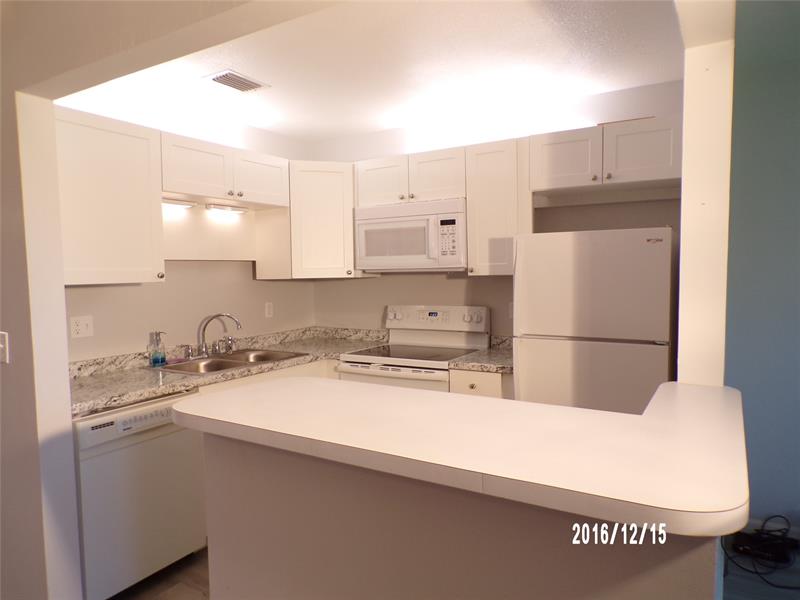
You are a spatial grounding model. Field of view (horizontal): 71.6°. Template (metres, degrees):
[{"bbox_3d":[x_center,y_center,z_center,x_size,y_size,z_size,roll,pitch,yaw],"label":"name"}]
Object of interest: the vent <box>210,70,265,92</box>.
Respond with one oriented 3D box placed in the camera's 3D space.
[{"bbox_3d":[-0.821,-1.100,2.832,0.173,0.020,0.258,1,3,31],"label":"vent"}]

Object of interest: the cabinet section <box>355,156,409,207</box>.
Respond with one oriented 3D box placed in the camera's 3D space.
[{"bbox_3d":[-0.037,-0.770,3.714,0.424,0.298,0.320,1,4,32],"label":"cabinet section"}]

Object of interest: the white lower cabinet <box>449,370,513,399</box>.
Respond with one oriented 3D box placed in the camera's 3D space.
[{"bbox_3d":[0.594,0.800,3.211,0.353,0.876,0.630,1,4,31],"label":"white lower cabinet"}]

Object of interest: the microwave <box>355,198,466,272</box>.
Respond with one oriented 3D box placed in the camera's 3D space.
[{"bbox_3d":[0.139,-0.394,3.539,0.760,0.407,0.395,1,3,31],"label":"microwave"}]

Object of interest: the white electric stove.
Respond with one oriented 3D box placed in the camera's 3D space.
[{"bbox_3d":[0.111,0.649,3.447,0.756,1.185,0.670,1,3,31],"label":"white electric stove"}]

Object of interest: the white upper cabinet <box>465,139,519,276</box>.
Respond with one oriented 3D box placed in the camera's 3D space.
[{"bbox_3d":[0.606,-0.520,3.283,0.311,0.755,0.331,1,3,31],"label":"white upper cabinet"}]

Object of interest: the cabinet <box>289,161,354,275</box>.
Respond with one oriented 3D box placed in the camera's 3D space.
[{"bbox_3d":[-0.562,-0.537,3.832,0.450,0.753,0.450,-2,3,-13],"label":"cabinet"}]

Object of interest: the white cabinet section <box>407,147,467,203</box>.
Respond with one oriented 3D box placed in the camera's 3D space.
[{"bbox_3d":[0.307,-0.763,3.498,0.388,0.298,0.320,1,4,32],"label":"white cabinet section"}]

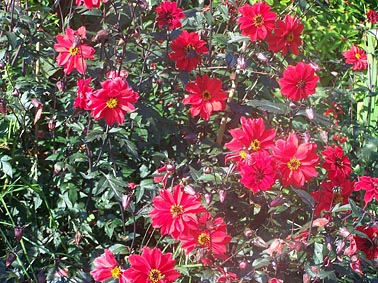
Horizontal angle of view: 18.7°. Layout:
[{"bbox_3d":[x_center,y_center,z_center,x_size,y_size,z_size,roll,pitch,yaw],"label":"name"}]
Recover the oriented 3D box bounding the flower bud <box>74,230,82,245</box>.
[{"bbox_3d":[-0.207,0.180,2.150,0.015,0.026,0.015,0,16,0],"label":"flower bud"}]

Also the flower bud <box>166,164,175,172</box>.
[{"bbox_3d":[-0.035,0.051,2.170,0.015,0.015,0.015,0,16,0],"label":"flower bud"}]

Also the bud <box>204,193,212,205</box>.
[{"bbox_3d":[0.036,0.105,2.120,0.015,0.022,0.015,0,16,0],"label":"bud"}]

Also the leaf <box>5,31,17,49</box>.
[{"bbox_3d":[-0.386,-0.221,2.480,0.025,0.039,0.014,1,-6,-6],"label":"leaf"}]

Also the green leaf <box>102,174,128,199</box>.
[{"bbox_3d":[-0.142,0.087,2.220,0.045,0.055,0.014,-31,-19,-17],"label":"green leaf"}]

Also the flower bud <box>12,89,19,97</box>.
[{"bbox_3d":[-0.366,-0.103,2.420,0.013,0.016,0.013,0,14,0],"label":"flower bud"}]

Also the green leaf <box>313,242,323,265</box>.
[{"bbox_3d":[0.233,0.203,2.080,0.018,0.040,0.012,0,-3,-6],"label":"green leaf"}]

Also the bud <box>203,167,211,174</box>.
[{"bbox_3d":[0.034,0.056,2.200,0.015,0.015,0.015,0,16,0],"label":"bud"}]

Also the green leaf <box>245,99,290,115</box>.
[{"bbox_3d":[0.164,-0.073,2.400,0.098,0.013,0.034,10,40,-7],"label":"green leaf"}]

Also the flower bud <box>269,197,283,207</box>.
[{"bbox_3d":[0.162,0.113,2.150,0.028,0.014,0.014,-35,0,0],"label":"flower bud"}]

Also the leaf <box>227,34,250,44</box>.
[{"bbox_3d":[0.113,-0.233,2.620,0.056,0.012,0.027,-12,32,-15],"label":"leaf"}]

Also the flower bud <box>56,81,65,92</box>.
[{"bbox_3d":[-0.275,-0.118,2.450,0.017,0.026,0.017,0,16,0],"label":"flower bud"}]

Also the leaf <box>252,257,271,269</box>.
[{"bbox_3d":[0.130,0.216,2.050,0.036,0.018,0.012,-28,-23,12],"label":"leaf"}]

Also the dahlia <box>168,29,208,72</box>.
[{"bbox_3d":[-0.001,-0.189,2.400,0.084,0.087,0.035,0,-3,5],"label":"dahlia"}]

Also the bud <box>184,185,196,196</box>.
[{"bbox_3d":[0.003,0.089,2.080,0.026,0.015,0.015,40,0,12],"label":"bud"}]

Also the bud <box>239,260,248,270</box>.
[{"bbox_3d":[0.098,0.222,2.050,0.017,0.018,0.017,0,14,0],"label":"bud"}]

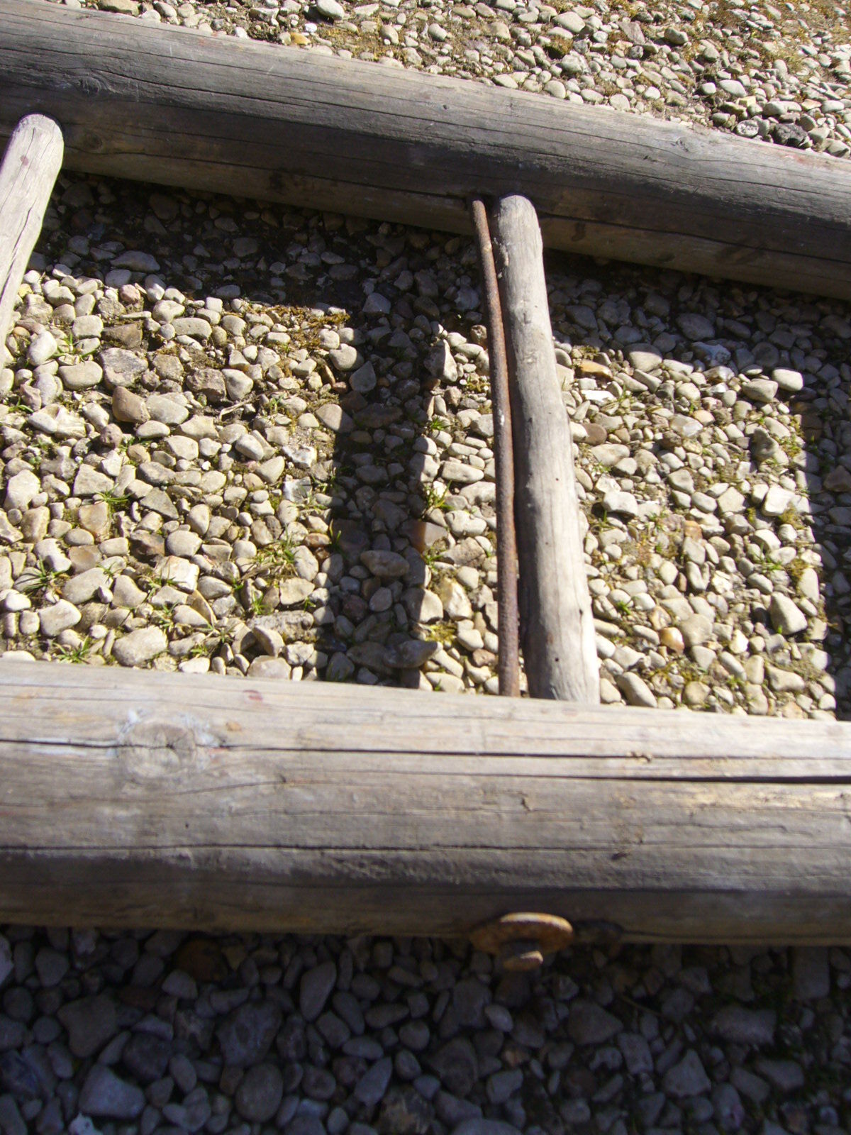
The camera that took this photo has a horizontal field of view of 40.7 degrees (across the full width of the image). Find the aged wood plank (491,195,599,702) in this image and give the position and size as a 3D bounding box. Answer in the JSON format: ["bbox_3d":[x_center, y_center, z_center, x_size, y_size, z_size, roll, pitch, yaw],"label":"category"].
[{"bbox_3d":[0.093,-0.130,0.968,0.047,0.047,0.655,8,50,-11],"label":"aged wood plank"}]

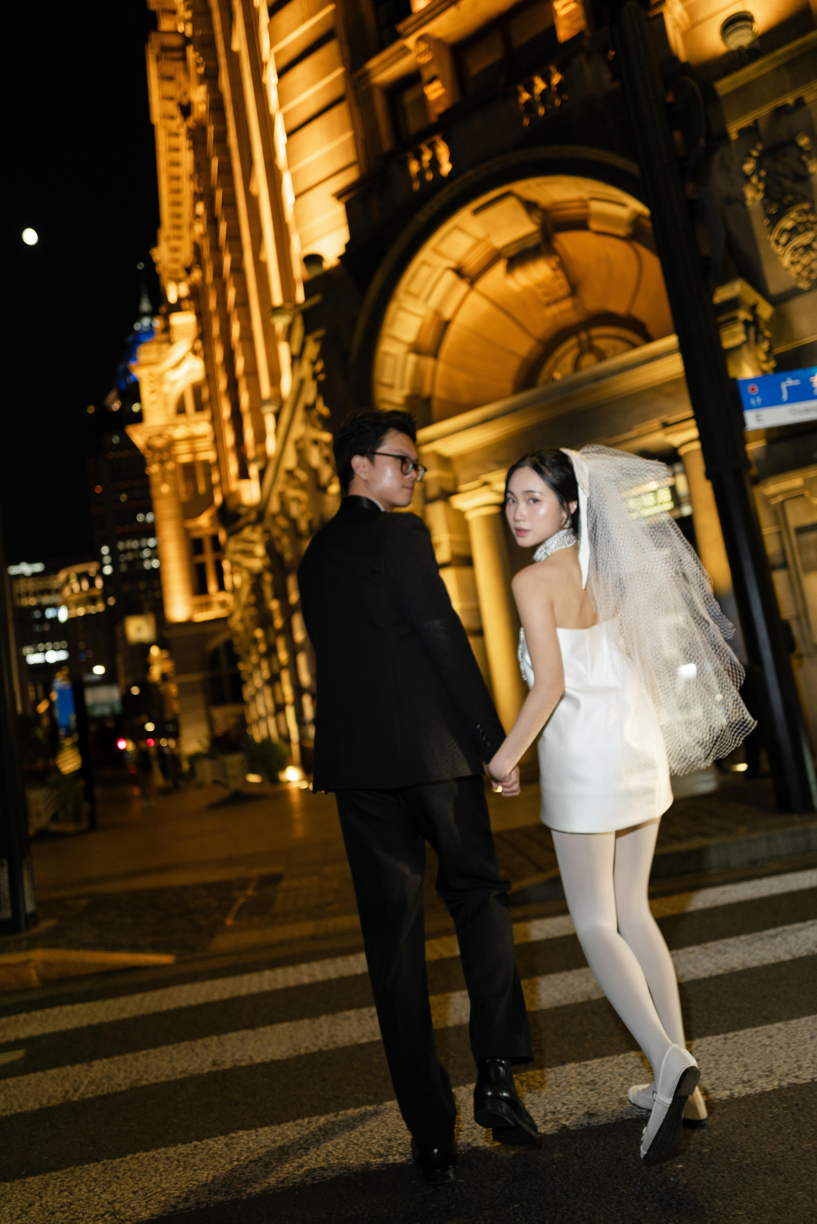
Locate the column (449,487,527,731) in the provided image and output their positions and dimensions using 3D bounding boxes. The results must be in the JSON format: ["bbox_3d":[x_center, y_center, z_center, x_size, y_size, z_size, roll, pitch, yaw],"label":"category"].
[{"bbox_3d":[0.989,0.149,10.848,0.480,3.200,0.480,-14,-8,34],"label":"column"}]

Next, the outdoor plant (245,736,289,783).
[{"bbox_3d":[-3.296,3.474,22.250,0.950,1.050,0.950,-9,-7,0],"label":"outdoor plant"}]

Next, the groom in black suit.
[{"bbox_3d":[0.023,0.368,2.263,0.520,1.770,0.430,-10,-7,8],"label":"groom in black suit"}]

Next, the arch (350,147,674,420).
[{"bbox_3d":[1.183,-3.525,10.133,4.200,2.150,1.000,-14,-8,34],"label":"arch"}]

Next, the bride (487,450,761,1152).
[{"bbox_3d":[0.501,0.369,2.264,0.580,1.630,0.480,-5,-8,-32],"label":"bride"}]

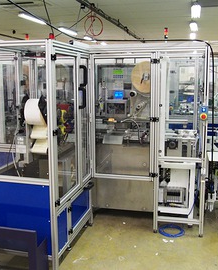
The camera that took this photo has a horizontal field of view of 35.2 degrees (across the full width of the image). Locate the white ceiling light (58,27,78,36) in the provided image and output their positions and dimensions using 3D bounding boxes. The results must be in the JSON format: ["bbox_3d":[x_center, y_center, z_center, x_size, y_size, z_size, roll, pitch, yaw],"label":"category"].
[{"bbox_3d":[-1.178,-2.980,9.936,0.159,0.101,1.397,1,10,13],"label":"white ceiling light"}]

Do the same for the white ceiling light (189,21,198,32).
[{"bbox_3d":[2.290,-2.938,9.323,0.159,0.101,1.397,1,10,13],"label":"white ceiling light"}]

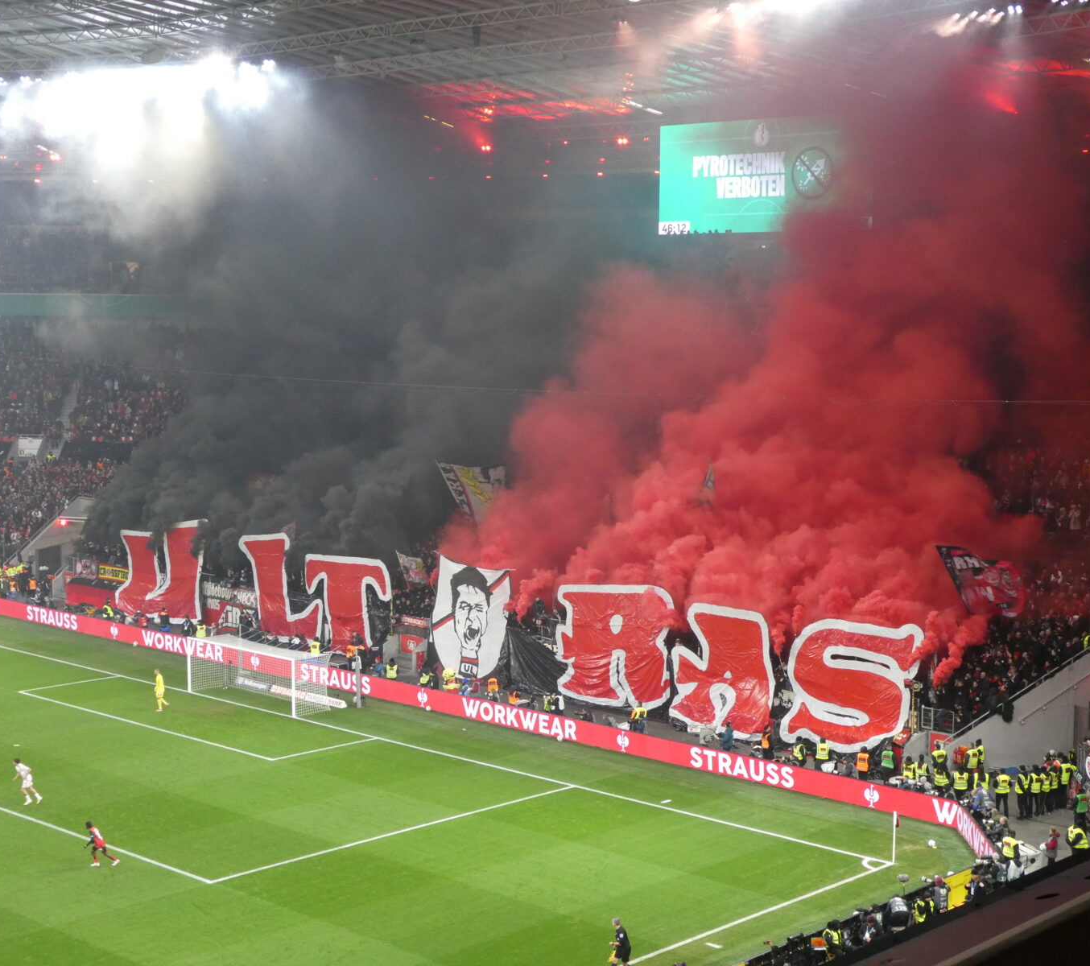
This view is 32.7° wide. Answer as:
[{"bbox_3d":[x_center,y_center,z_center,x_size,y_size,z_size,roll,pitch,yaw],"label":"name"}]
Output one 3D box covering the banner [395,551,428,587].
[{"bbox_3d":[-6.639,4.360,93.259,2.230,1.780,0.400,5,7,43],"label":"banner"}]

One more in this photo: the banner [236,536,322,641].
[{"bbox_3d":[-13.906,5.372,97.609,7.010,5.650,0.700,5,7,43],"label":"banner"}]

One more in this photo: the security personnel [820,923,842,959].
[{"bbox_3d":[7.848,12.413,49.778,0.680,1.320,0.580,5,7,43],"label":"security personnel"}]

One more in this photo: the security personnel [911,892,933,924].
[{"bbox_3d":[10.778,12.201,52.436,0.580,1.300,0.680,-5,7,-44],"label":"security personnel"}]

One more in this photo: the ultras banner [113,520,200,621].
[{"bbox_3d":[-21.770,4.656,105.000,8.910,5.520,0.700,5,7,43],"label":"ultras banner"}]

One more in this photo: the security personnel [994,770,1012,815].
[{"bbox_3d":[16.065,10.836,65.142,0.600,1.760,0.420,1,5,6],"label":"security personnel"}]

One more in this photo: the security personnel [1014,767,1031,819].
[{"bbox_3d":[16.720,10.828,64.900,0.580,1.830,0.450,-3,6,-30],"label":"security personnel"}]

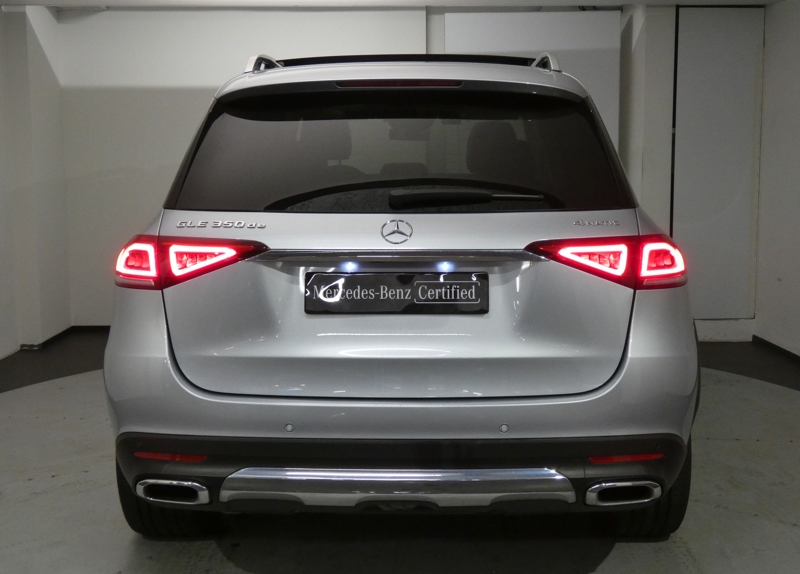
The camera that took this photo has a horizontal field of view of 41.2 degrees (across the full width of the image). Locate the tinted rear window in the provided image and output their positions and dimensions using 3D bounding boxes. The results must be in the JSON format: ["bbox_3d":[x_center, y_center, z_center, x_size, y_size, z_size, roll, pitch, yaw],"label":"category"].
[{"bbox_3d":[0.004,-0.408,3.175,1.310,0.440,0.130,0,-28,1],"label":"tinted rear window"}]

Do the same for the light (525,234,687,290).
[{"bbox_3d":[0.604,-0.073,3.109,0.470,0.157,0.190,-1,3,-12],"label":"light"}]

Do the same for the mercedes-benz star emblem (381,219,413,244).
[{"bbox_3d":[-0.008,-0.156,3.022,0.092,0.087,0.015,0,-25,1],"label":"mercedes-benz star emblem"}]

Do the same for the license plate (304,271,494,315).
[{"bbox_3d":[-0.008,0.018,3.002,0.520,0.116,0.018,0,4,1],"label":"license plate"}]

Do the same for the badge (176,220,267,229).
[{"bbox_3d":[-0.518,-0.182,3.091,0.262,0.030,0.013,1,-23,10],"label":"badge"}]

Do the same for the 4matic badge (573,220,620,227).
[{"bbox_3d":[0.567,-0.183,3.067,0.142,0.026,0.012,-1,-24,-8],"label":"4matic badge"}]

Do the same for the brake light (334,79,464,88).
[{"bbox_3d":[-0.002,-0.609,3.183,0.385,0.026,0.035,0,-4,1],"label":"brake light"}]

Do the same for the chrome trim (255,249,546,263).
[{"bbox_3d":[0.000,-0.087,2.980,0.820,0.043,0.060,0,-2,1],"label":"chrome trim"}]

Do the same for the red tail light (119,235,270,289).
[{"bbox_3d":[-0.615,-0.072,3.136,0.470,0.157,0.190,2,3,14],"label":"red tail light"}]

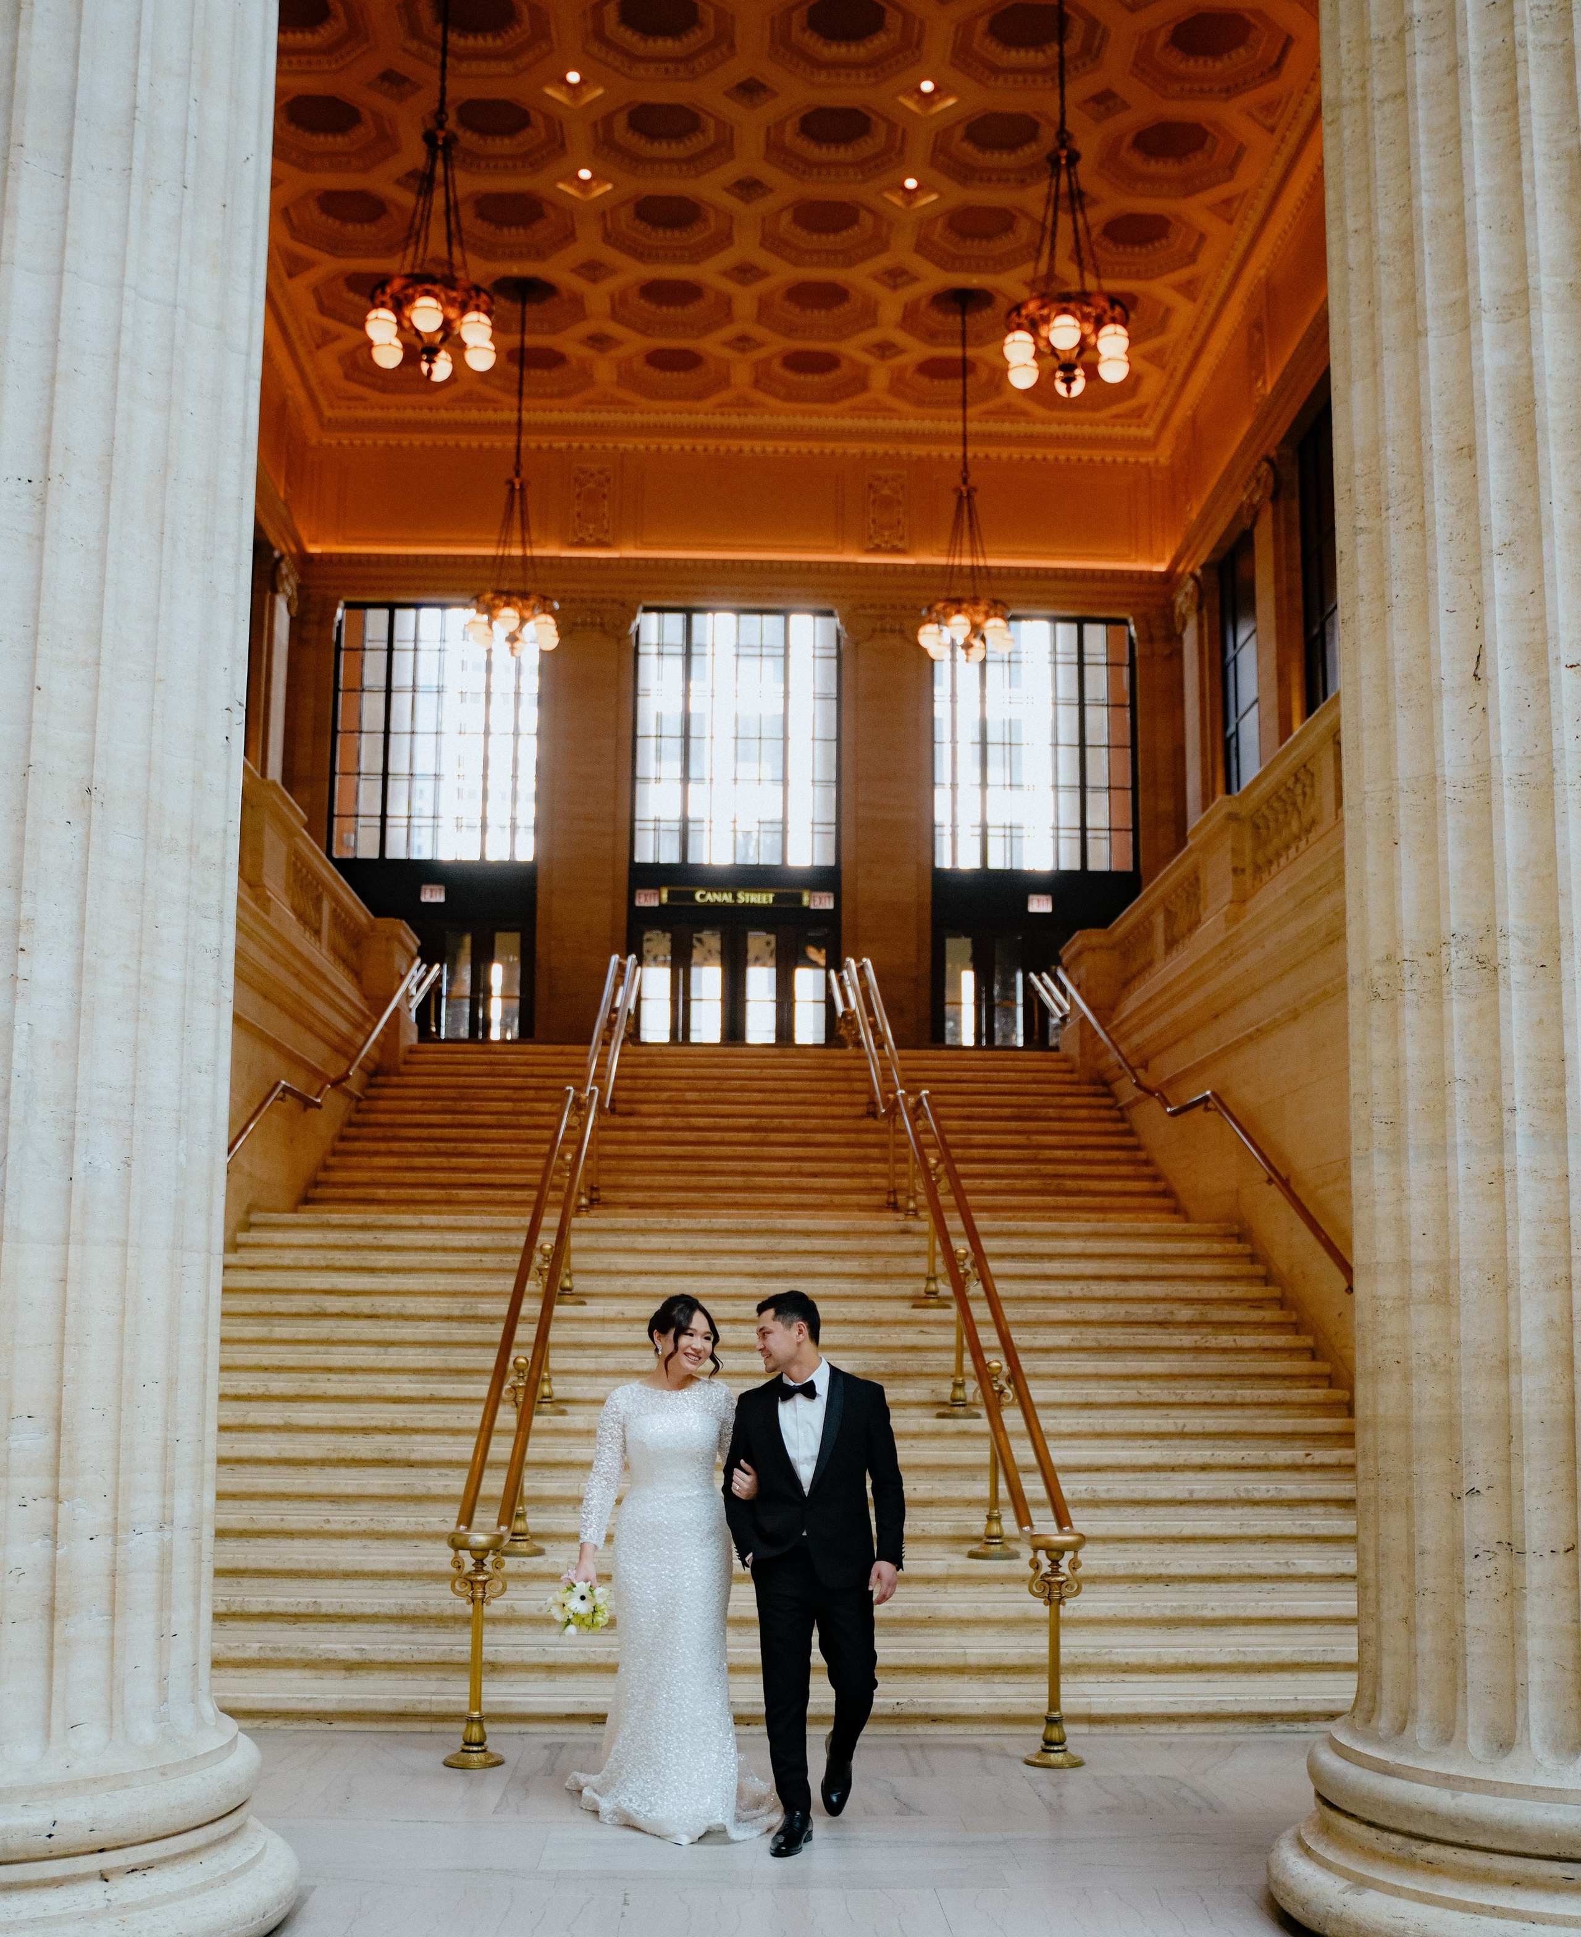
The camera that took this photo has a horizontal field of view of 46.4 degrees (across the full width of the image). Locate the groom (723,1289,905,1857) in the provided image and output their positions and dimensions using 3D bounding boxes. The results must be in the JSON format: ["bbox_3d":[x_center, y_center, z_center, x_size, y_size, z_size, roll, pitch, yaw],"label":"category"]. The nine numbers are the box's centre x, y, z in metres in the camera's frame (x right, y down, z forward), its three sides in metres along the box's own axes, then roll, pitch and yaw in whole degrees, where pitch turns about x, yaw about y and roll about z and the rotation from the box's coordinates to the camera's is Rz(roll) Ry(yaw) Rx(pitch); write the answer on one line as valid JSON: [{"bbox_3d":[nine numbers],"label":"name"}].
[{"bbox_3d":[0.086,1.998,6.301,0.615,1.780,0.550,-1,-11,4],"label":"groom"}]

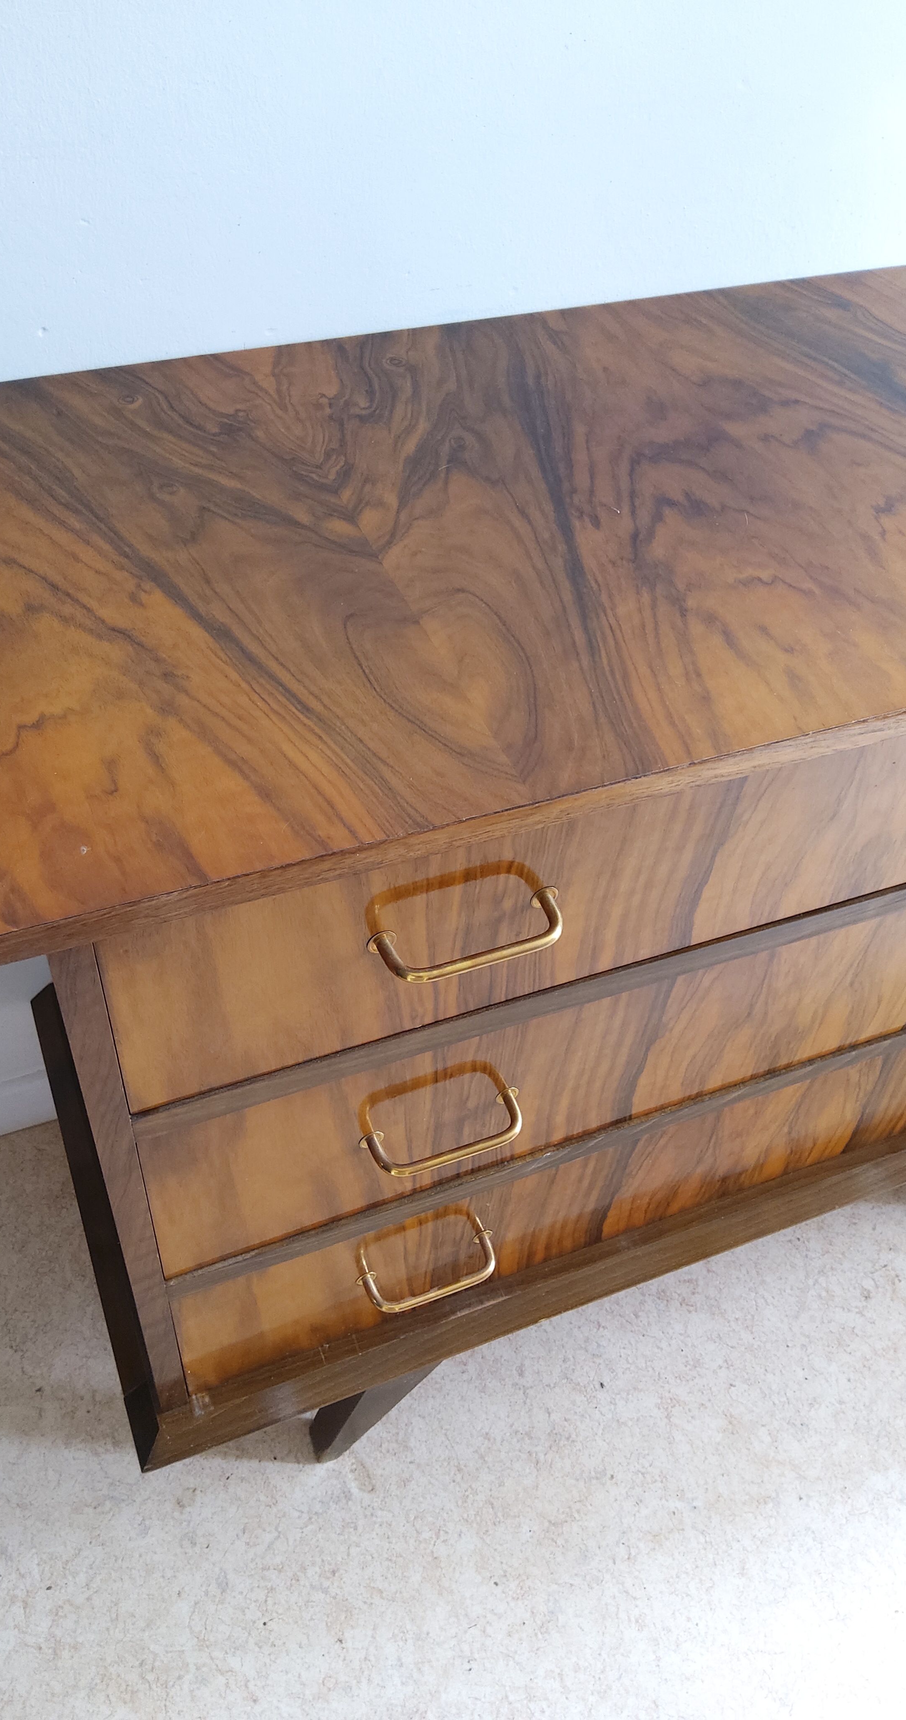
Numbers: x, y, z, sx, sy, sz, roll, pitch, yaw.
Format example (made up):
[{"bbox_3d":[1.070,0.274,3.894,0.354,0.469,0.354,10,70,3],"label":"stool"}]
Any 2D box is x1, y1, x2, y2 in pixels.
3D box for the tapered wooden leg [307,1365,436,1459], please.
[{"bbox_3d":[-0.060,0.464,1.145,0.137,0.170,0.035,-14,50,-18],"label":"tapered wooden leg"}]

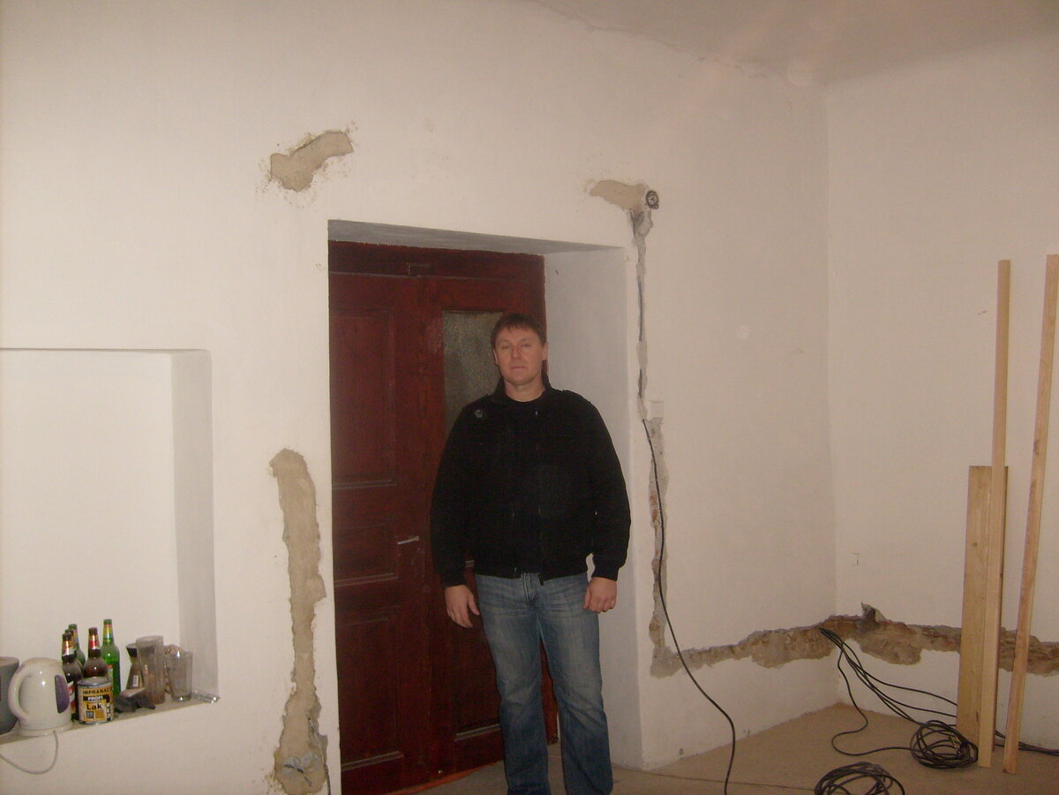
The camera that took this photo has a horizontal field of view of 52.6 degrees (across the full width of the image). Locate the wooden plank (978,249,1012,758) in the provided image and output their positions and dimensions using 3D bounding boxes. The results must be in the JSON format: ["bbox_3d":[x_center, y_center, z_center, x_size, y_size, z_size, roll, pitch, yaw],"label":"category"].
[{"bbox_3d":[2.056,0.479,4.728,0.030,2.229,0.048,13,-11,-44],"label":"wooden plank"}]

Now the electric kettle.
[{"bbox_3d":[-1.448,0.880,3.167,0.150,0.210,0.210,-1,0,27],"label":"electric kettle"}]

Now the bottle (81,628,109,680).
[{"bbox_3d":[-1.359,0.852,3.345,0.068,0.260,0.068,-1,0,-22],"label":"bottle"}]

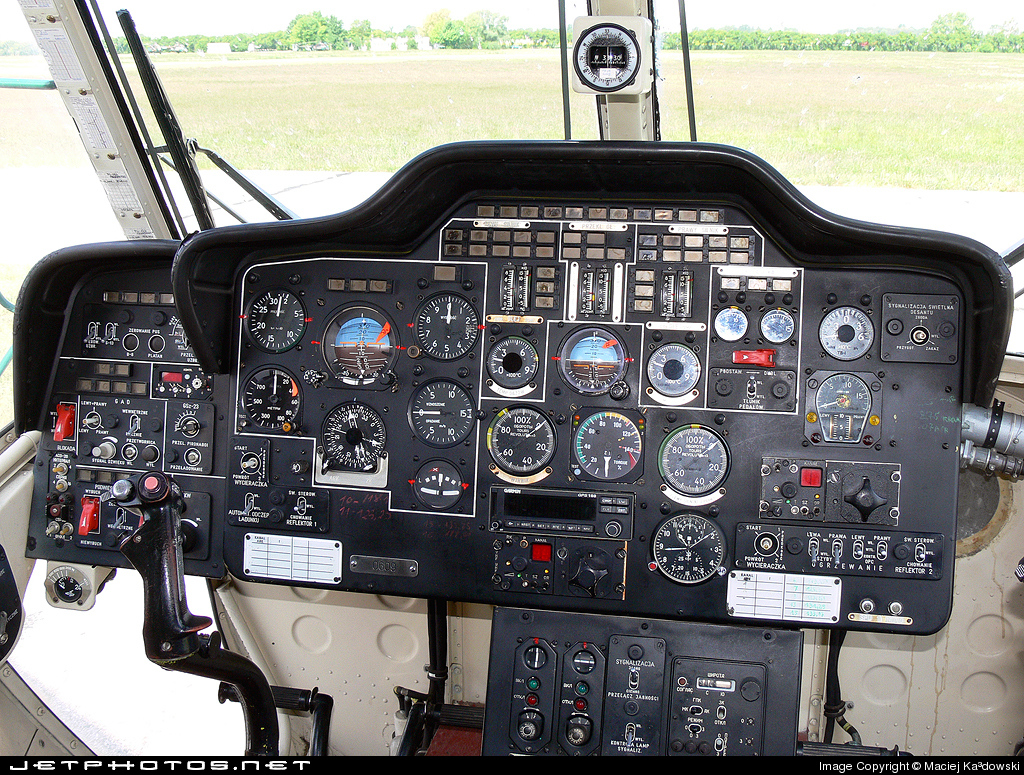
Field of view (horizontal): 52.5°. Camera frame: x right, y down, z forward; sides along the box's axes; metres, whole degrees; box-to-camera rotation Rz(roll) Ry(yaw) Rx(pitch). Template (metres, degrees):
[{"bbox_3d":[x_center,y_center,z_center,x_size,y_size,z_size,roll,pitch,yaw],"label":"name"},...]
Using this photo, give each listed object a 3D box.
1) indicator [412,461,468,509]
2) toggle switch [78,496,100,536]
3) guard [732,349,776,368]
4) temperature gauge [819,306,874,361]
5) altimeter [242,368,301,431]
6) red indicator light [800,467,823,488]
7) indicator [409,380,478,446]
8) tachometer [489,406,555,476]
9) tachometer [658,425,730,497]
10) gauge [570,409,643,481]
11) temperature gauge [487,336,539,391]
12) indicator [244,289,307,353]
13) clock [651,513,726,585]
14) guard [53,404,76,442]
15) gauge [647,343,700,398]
[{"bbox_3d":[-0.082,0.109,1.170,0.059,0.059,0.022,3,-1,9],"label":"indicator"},{"bbox_3d":[-0.496,0.152,1.222,0.018,0.044,0.023,3,-1,12],"label":"toggle switch"},{"bbox_3d":[0.259,-0.031,1.111,0.045,0.019,0.022,3,-1,9],"label":"guard"},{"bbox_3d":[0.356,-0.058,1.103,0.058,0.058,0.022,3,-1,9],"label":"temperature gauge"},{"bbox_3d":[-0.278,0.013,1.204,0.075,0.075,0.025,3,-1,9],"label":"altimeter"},{"bbox_3d":[0.318,0.096,1.102,0.022,0.021,0.010,3,-1,9],"label":"red indicator light"},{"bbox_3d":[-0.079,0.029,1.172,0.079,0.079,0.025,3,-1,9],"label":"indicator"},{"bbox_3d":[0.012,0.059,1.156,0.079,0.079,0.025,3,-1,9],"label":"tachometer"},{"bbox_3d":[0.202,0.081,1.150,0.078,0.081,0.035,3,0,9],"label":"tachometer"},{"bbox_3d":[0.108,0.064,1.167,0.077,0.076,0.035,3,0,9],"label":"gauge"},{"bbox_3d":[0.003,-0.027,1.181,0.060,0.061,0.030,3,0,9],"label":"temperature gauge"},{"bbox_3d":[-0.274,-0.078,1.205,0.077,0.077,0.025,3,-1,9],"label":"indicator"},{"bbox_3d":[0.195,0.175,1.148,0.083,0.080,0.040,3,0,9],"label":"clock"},{"bbox_3d":[-0.529,0.042,1.230,0.018,0.044,0.023,3,-1,12],"label":"guard"},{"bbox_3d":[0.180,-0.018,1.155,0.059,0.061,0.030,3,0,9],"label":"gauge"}]

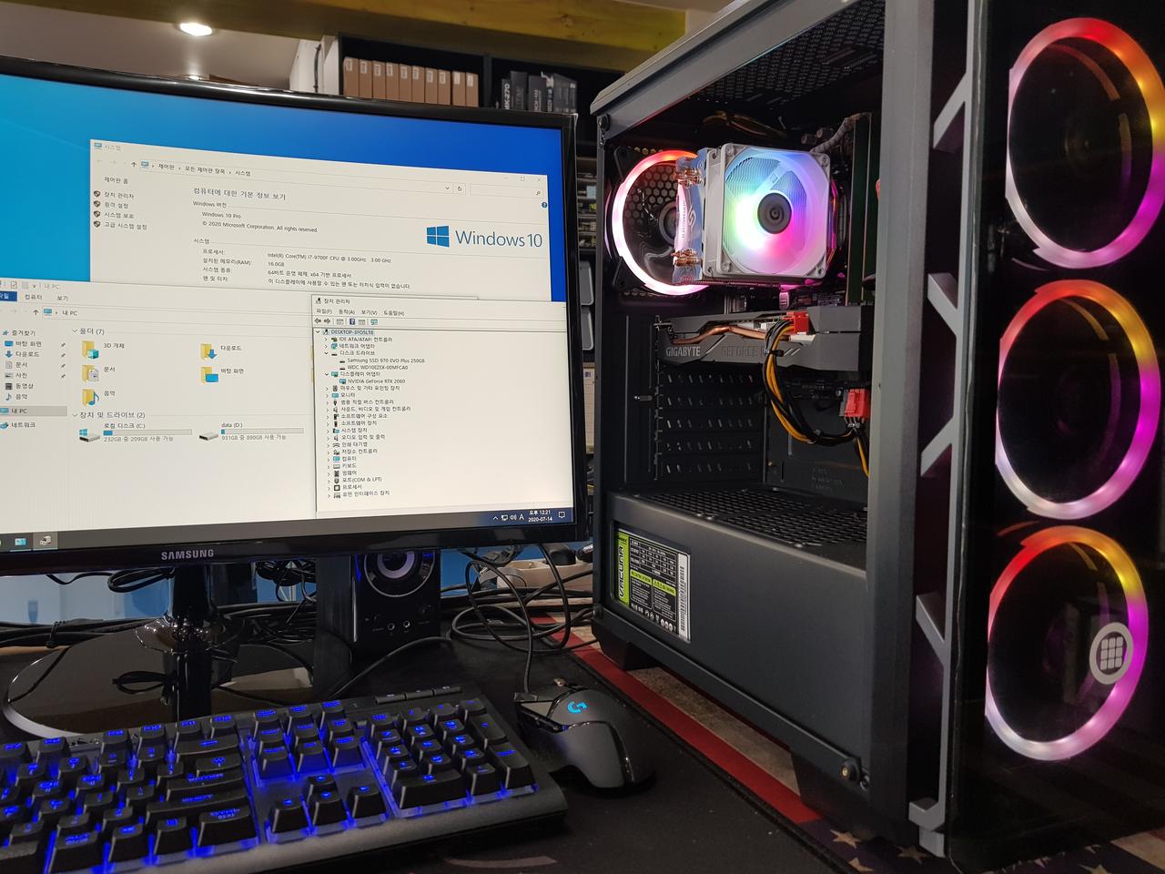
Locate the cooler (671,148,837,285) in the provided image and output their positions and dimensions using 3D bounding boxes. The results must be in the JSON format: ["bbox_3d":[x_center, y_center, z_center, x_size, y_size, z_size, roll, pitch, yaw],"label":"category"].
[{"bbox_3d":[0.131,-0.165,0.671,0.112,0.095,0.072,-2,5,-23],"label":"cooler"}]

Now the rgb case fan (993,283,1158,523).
[{"bbox_3d":[0.241,-0.019,0.441,0.120,0.120,0.026,-2,5,-23],"label":"rgb case fan"}]

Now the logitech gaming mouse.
[{"bbox_3d":[0.000,0.182,0.567,0.075,0.040,0.130,-2,5,-26],"label":"logitech gaming mouse"}]

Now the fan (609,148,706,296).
[{"bbox_3d":[0.073,-0.178,0.739,0.120,0.120,0.026,-2,5,-23],"label":"fan"}]

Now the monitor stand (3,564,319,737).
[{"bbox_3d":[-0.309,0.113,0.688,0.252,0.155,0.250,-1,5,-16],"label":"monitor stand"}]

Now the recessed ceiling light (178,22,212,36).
[{"bbox_3d":[-1.682,-1.776,3.800,0.155,0.045,0.155,0,5,0],"label":"recessed ceiling light"}]

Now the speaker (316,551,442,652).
[{"bbox_3d":[-0.194,0.103,0.823,0.080,0.155,0.125,-2,5,-31],"label":"speaker"}]

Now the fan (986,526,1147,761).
[{"bbox_3d":[0.240,0.103,0.451,0.120,0.120,0.026,-2,5,-23],"label":"fan"}]

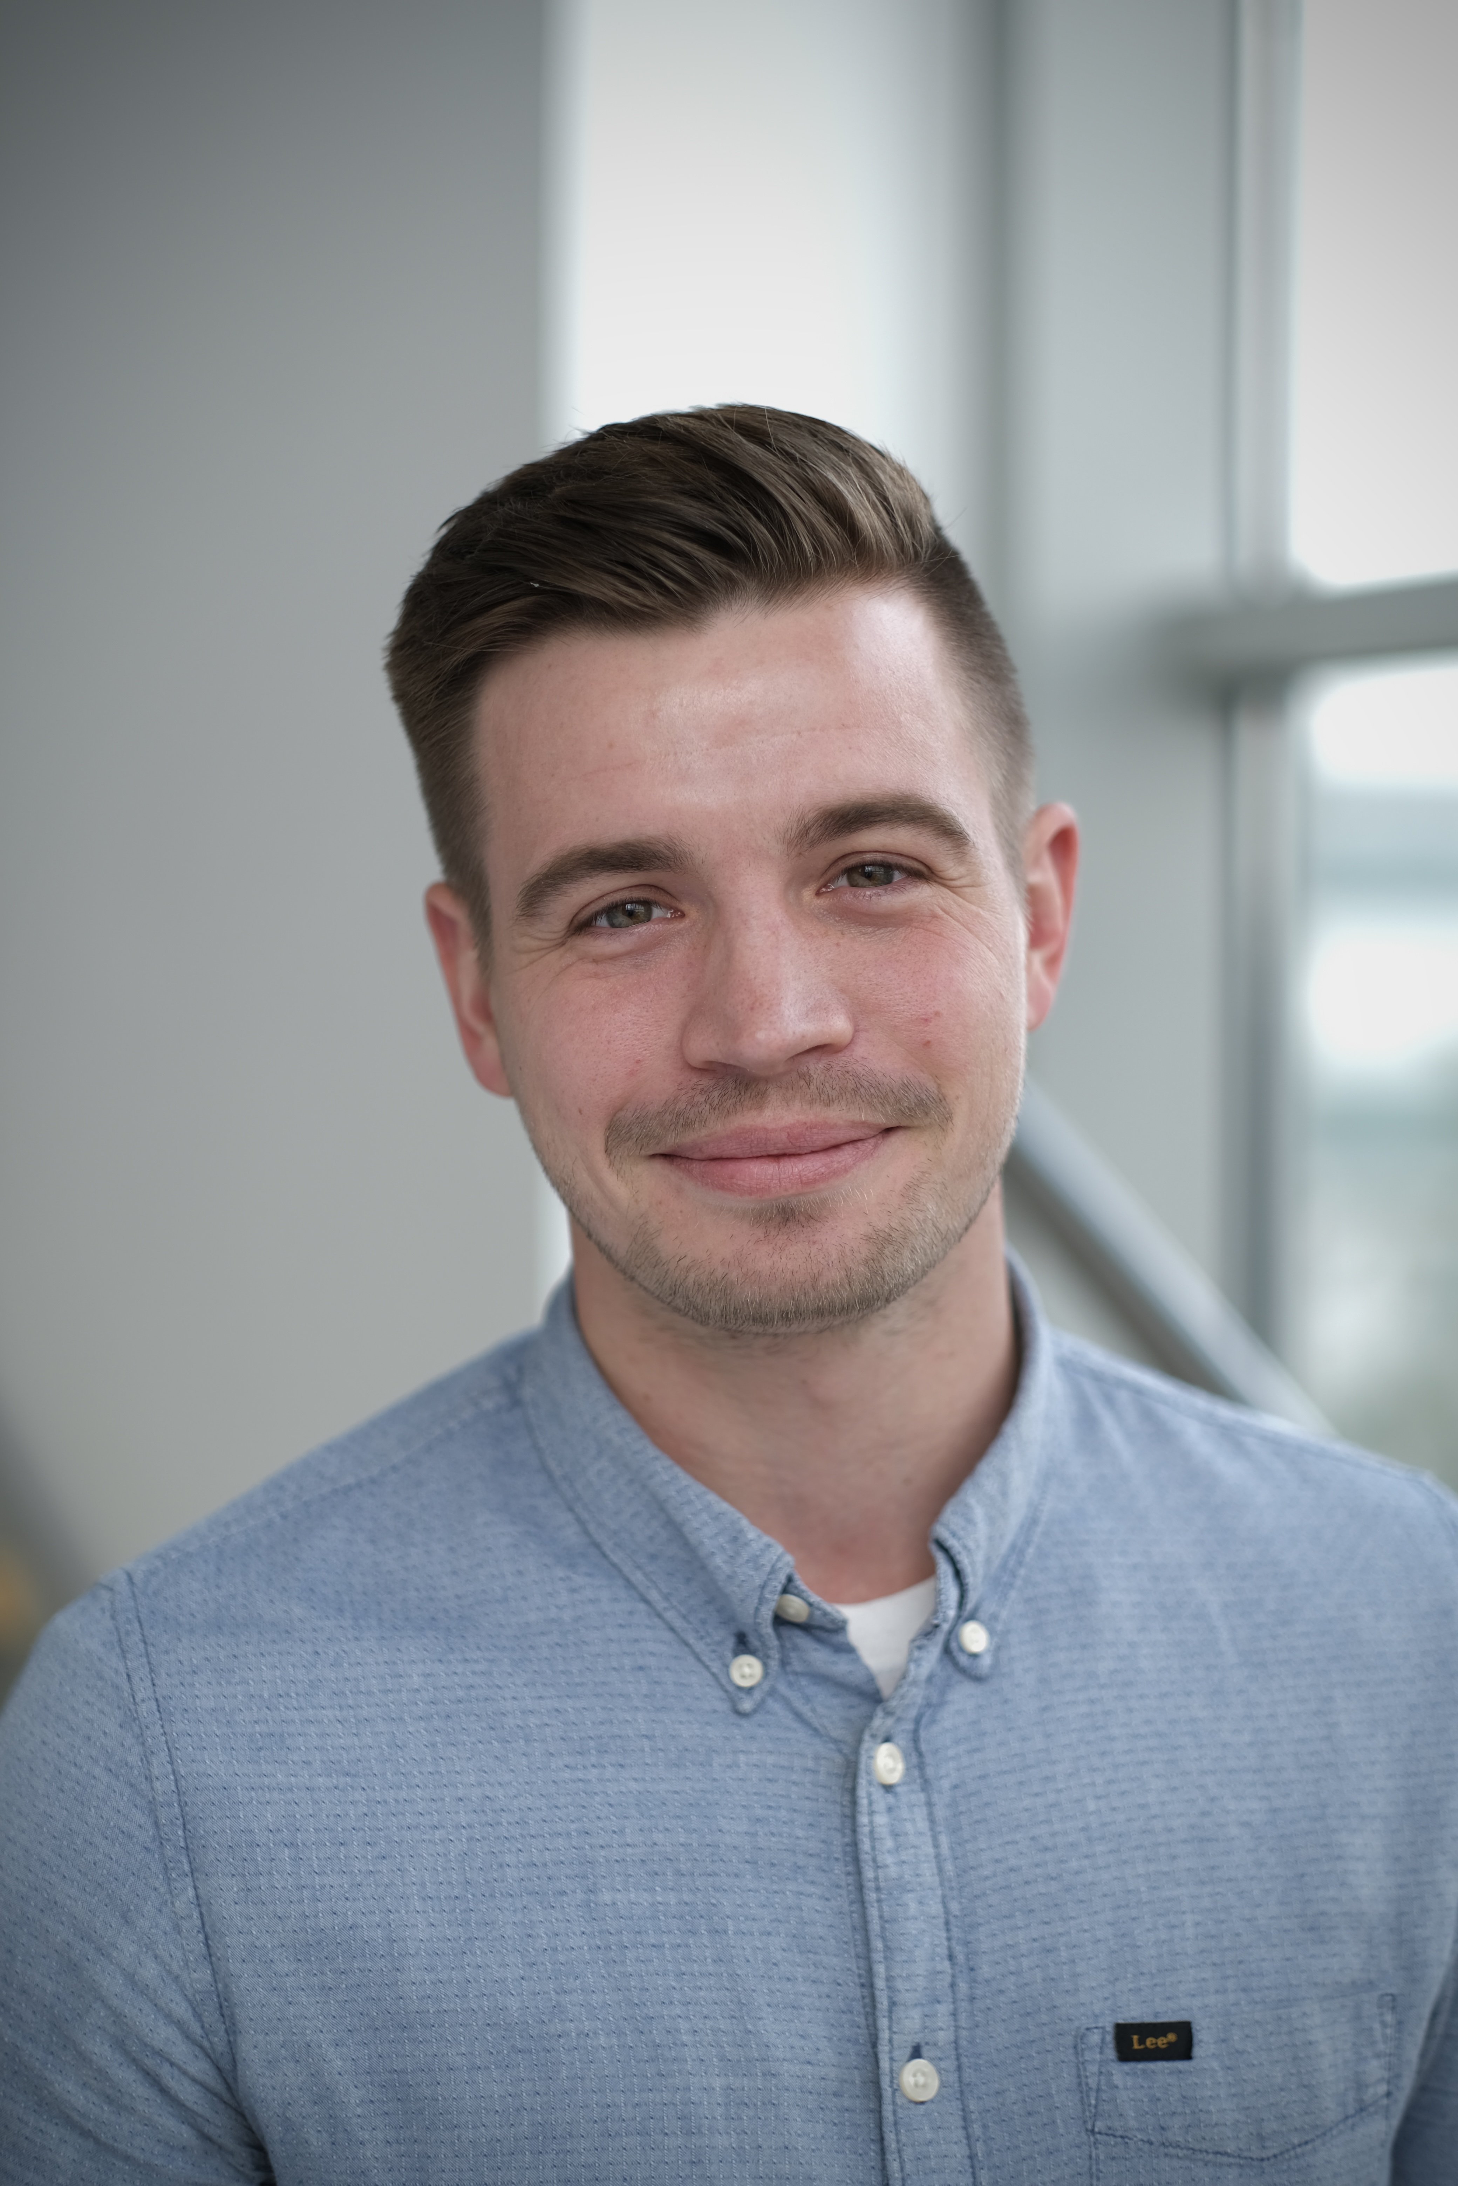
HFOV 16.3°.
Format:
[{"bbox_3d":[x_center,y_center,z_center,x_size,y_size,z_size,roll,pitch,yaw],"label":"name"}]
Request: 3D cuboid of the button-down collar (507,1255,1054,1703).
[{"bbox_3d":[0.018,0.108,1.462,0.155,0.120,0.155,-4,3,-16],"label":"button-down collar"}]

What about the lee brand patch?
[{"bbox_3d":[0.115,0.257,1.385,0.022,0.011,0.002,-3,-5,-20],"label":"lee brand patch"}]

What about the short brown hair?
[{"bbox_3d":[-0.004,-0.104,1.430,0.174,0.175,0.200,-9,1,-1],"label":"short brown hair"}]

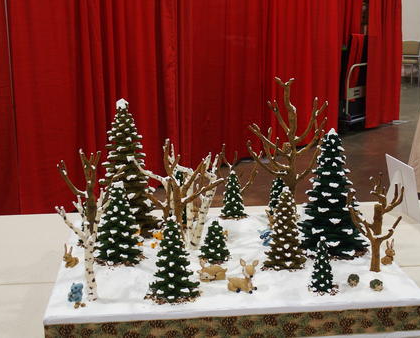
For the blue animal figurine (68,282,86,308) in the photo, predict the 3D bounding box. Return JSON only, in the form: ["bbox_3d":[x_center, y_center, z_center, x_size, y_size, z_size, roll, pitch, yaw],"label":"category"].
[{"bbox_3d":[-0.323,0.297,1.569,0.036,0.044,0.034,12,18,39],"label":"blue animal figurine"}]

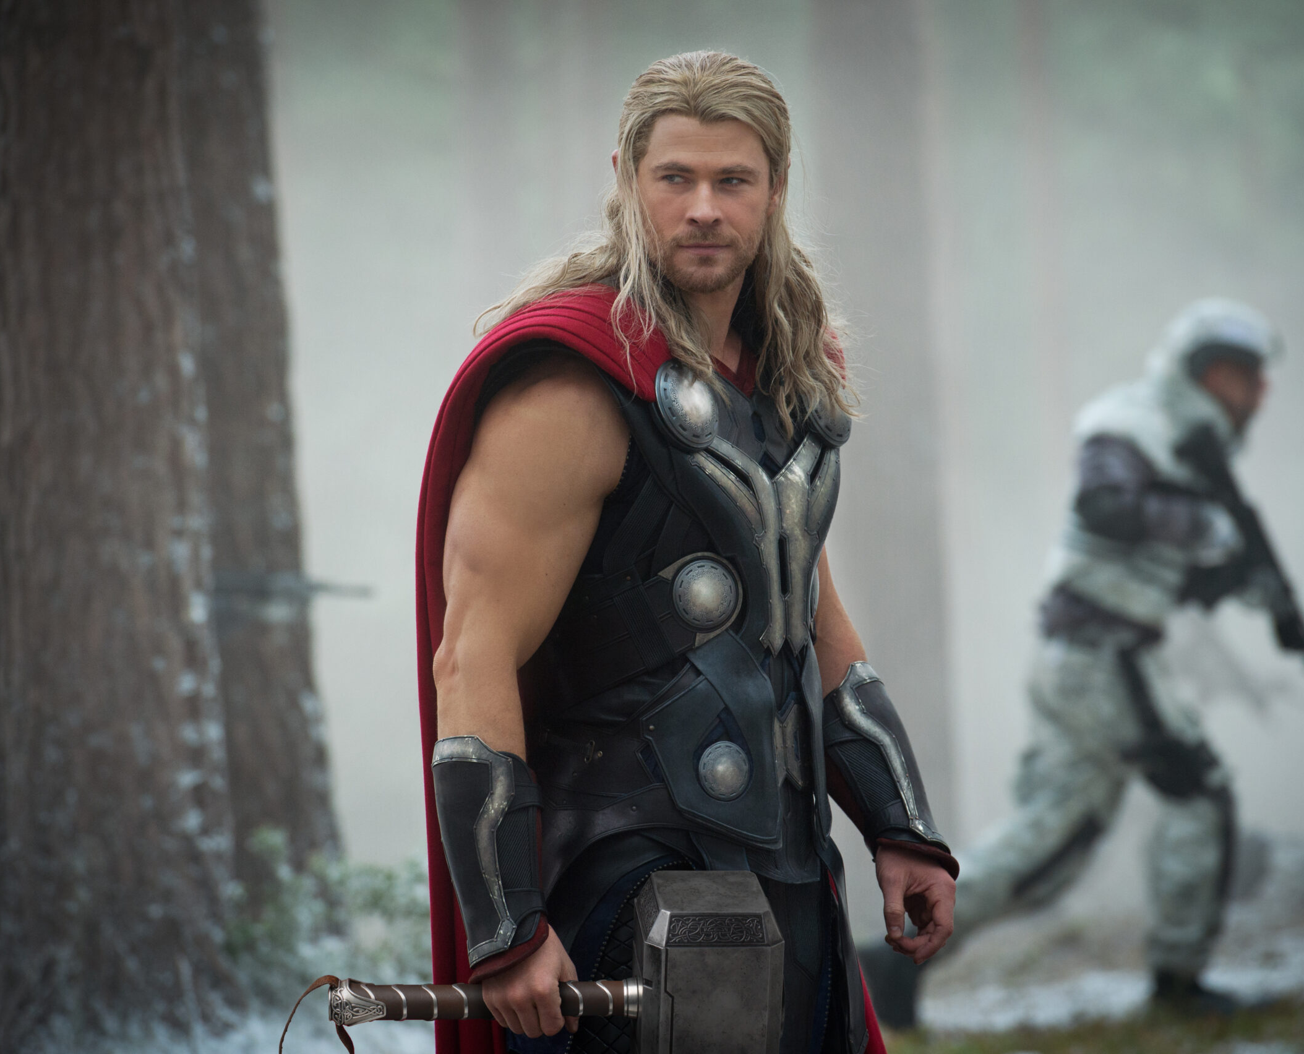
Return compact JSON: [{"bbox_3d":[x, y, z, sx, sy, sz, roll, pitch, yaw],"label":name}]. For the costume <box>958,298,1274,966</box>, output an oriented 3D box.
[{"bbox_3d":[1.027,0.259,19.800,0.790,1.550,0.550,0,2,-7],"label":"costume"}]

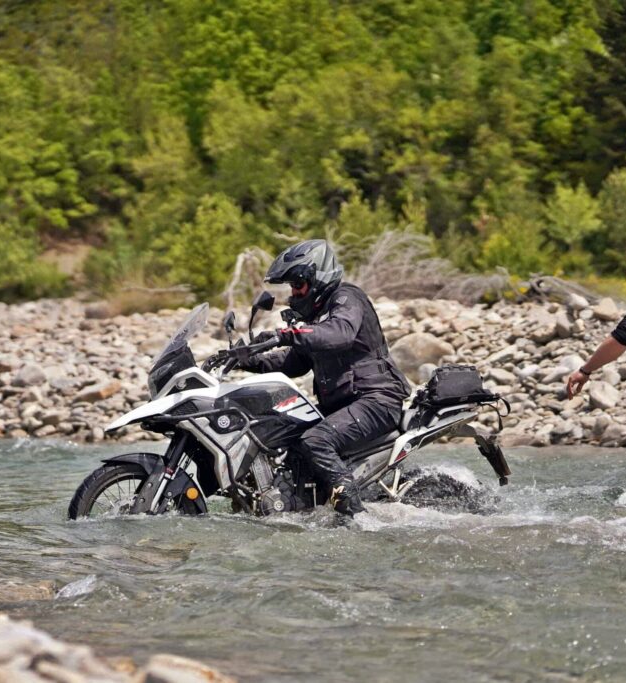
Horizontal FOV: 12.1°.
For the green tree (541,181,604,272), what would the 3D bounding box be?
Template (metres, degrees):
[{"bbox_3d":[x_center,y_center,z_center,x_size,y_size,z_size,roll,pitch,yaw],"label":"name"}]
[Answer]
[{"bbox_3d":[4.210,-1.866,48.000,1.020,1.520,1.000,0,2,0],"label":"green tree"}]

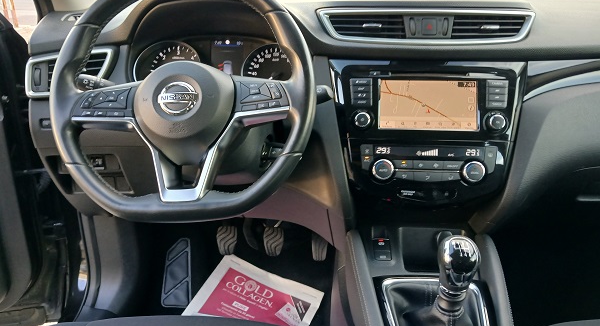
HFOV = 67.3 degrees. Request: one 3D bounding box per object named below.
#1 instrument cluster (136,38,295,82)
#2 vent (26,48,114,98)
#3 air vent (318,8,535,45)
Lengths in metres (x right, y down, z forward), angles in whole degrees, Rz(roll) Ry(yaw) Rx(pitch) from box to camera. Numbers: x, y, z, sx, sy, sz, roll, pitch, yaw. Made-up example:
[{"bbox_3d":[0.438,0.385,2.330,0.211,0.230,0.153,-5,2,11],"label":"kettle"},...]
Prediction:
[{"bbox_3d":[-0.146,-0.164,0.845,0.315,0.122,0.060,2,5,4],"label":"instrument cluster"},{"bbox_3d":[-0.381,-0.154,0.770,0.150,0.078,0.045,-2,10,-5],"label":"vent"},{"bbox_3d":[0.198,-0.213,0.718,0.332,0.054,0.045,2,3,4],"label":"air vent"}]

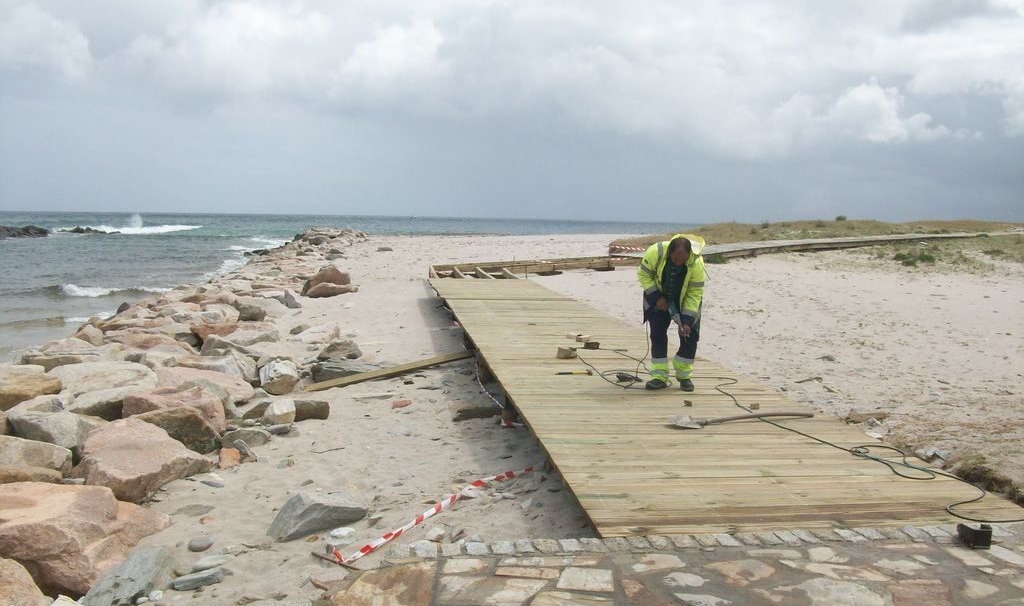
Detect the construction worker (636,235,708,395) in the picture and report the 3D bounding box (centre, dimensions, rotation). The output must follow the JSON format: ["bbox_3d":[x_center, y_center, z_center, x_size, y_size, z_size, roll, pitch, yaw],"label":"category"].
[{"bbox_3d":[1.558,0.093,9.791,0.640,1.500,0.660,1,5,-2],"label":"construction worker"}]

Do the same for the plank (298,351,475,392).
[{"bbox_3d":[-1.410,0.814,12.053,2.401,0.055,0.160,-9,22,-39],"label":"plank"}]

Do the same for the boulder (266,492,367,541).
[{"bbox_3d":[-1.139,1.210,5.839,0.530,0.190,0.260,-3,6,-42],"label":"boulder"}]

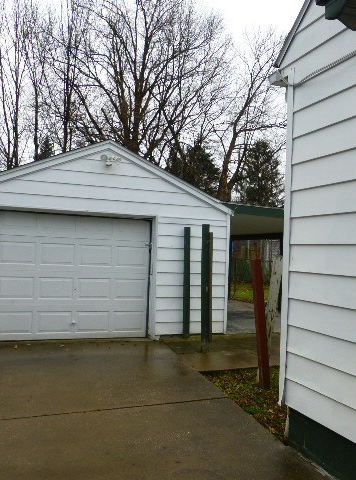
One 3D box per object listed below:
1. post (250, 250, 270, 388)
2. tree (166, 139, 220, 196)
[{"bbox_3d":[0.881,0.866,4.829,0.100,1.392,0.100,-2,-3,-13],"label":"post"},{"bbox_3d":[1.019,-1.625,25.788,4.300,8.425,4.300,2,-3,0],"label":"tree"}]

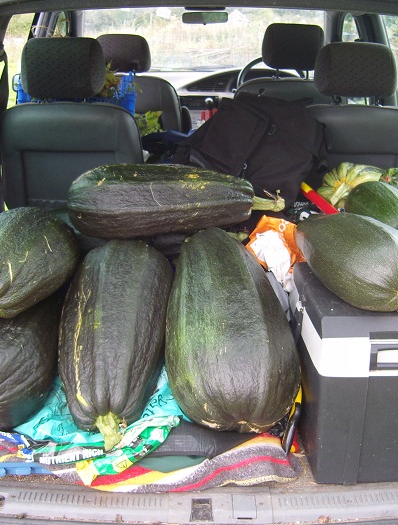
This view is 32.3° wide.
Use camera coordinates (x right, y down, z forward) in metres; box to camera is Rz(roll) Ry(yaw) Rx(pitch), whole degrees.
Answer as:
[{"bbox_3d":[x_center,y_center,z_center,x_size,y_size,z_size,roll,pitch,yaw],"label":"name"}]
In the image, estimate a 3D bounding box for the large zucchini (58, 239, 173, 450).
[{"bbox_3d":[-0.212,0.155,1.756,0.280,0.280,0.720,-1,31,-2],"label":"large zucchini"}]

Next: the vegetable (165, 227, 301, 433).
[{"bbox_3d":[0.064,0.147,1.747,0.310,0.310,0.690,-2,31,-7],"label":"vegetable"}]

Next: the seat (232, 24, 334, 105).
[{"bbox_3d":[0.415,-0.595,3.290,0.500,1.050,0.660,1,21,1],"label":"seat"}]

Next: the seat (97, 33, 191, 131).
[{"bbox_3d":[-0.345,-0.576,3.447,0.560,1.080,0.700,0,19,0],"label":"seat"}]

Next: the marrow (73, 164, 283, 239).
[{"bbox_3d":[-0.068,-0.204,2.059,0.630,0.210,0.220,-4,21,-9],"label":"marrow"}]

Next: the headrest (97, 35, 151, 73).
[{"bbox_3d":[-0.339,-0.909,2.991,0.265,0.170,0.120,1,21,1],"label":"headrest"}]

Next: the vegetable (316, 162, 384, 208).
[{"bbox_3d":[0.433,-0.214,1.965,0.200,0.140,0.155,-15,24,-38],"label":"vegetable"}]

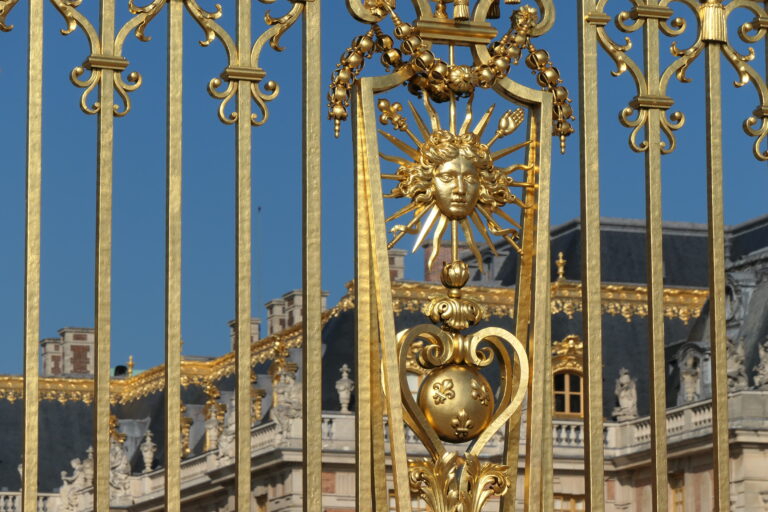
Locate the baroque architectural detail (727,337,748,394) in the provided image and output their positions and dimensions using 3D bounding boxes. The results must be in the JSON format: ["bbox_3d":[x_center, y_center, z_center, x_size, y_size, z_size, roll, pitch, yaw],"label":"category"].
[{"bbox_3d":[11.675,3.631,108.710,1.000,1.919,1.000,-5,-11,26],"label":"baroque architectural detail"}]

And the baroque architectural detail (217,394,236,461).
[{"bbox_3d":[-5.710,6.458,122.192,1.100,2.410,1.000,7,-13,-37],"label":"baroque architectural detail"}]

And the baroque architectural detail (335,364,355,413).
[{"bbox_3d":[-1.361,4.650,113.917,0.660,1.707,0.660,0,-10,0],"label":"baroque architectural detail"}]

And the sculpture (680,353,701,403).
[{"bbox_3d":[10.477,4.169,111.562,0.660,1.733,0.660,0,-10,0],"label":"sculpture"}]

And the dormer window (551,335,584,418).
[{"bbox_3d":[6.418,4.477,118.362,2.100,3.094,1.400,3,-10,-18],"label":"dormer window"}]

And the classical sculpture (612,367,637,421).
[{"bbox_3d":[8.621,4.942,116.029,0.880,1.899,0.880,-5,-11,26],"label":"classical sculpture"}]

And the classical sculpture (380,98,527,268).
[{"bbox_3d":[0.234,-0.234,10.030,0.490,0.540,0.200,3,-10,-18],"label":"classical sculpture"}]

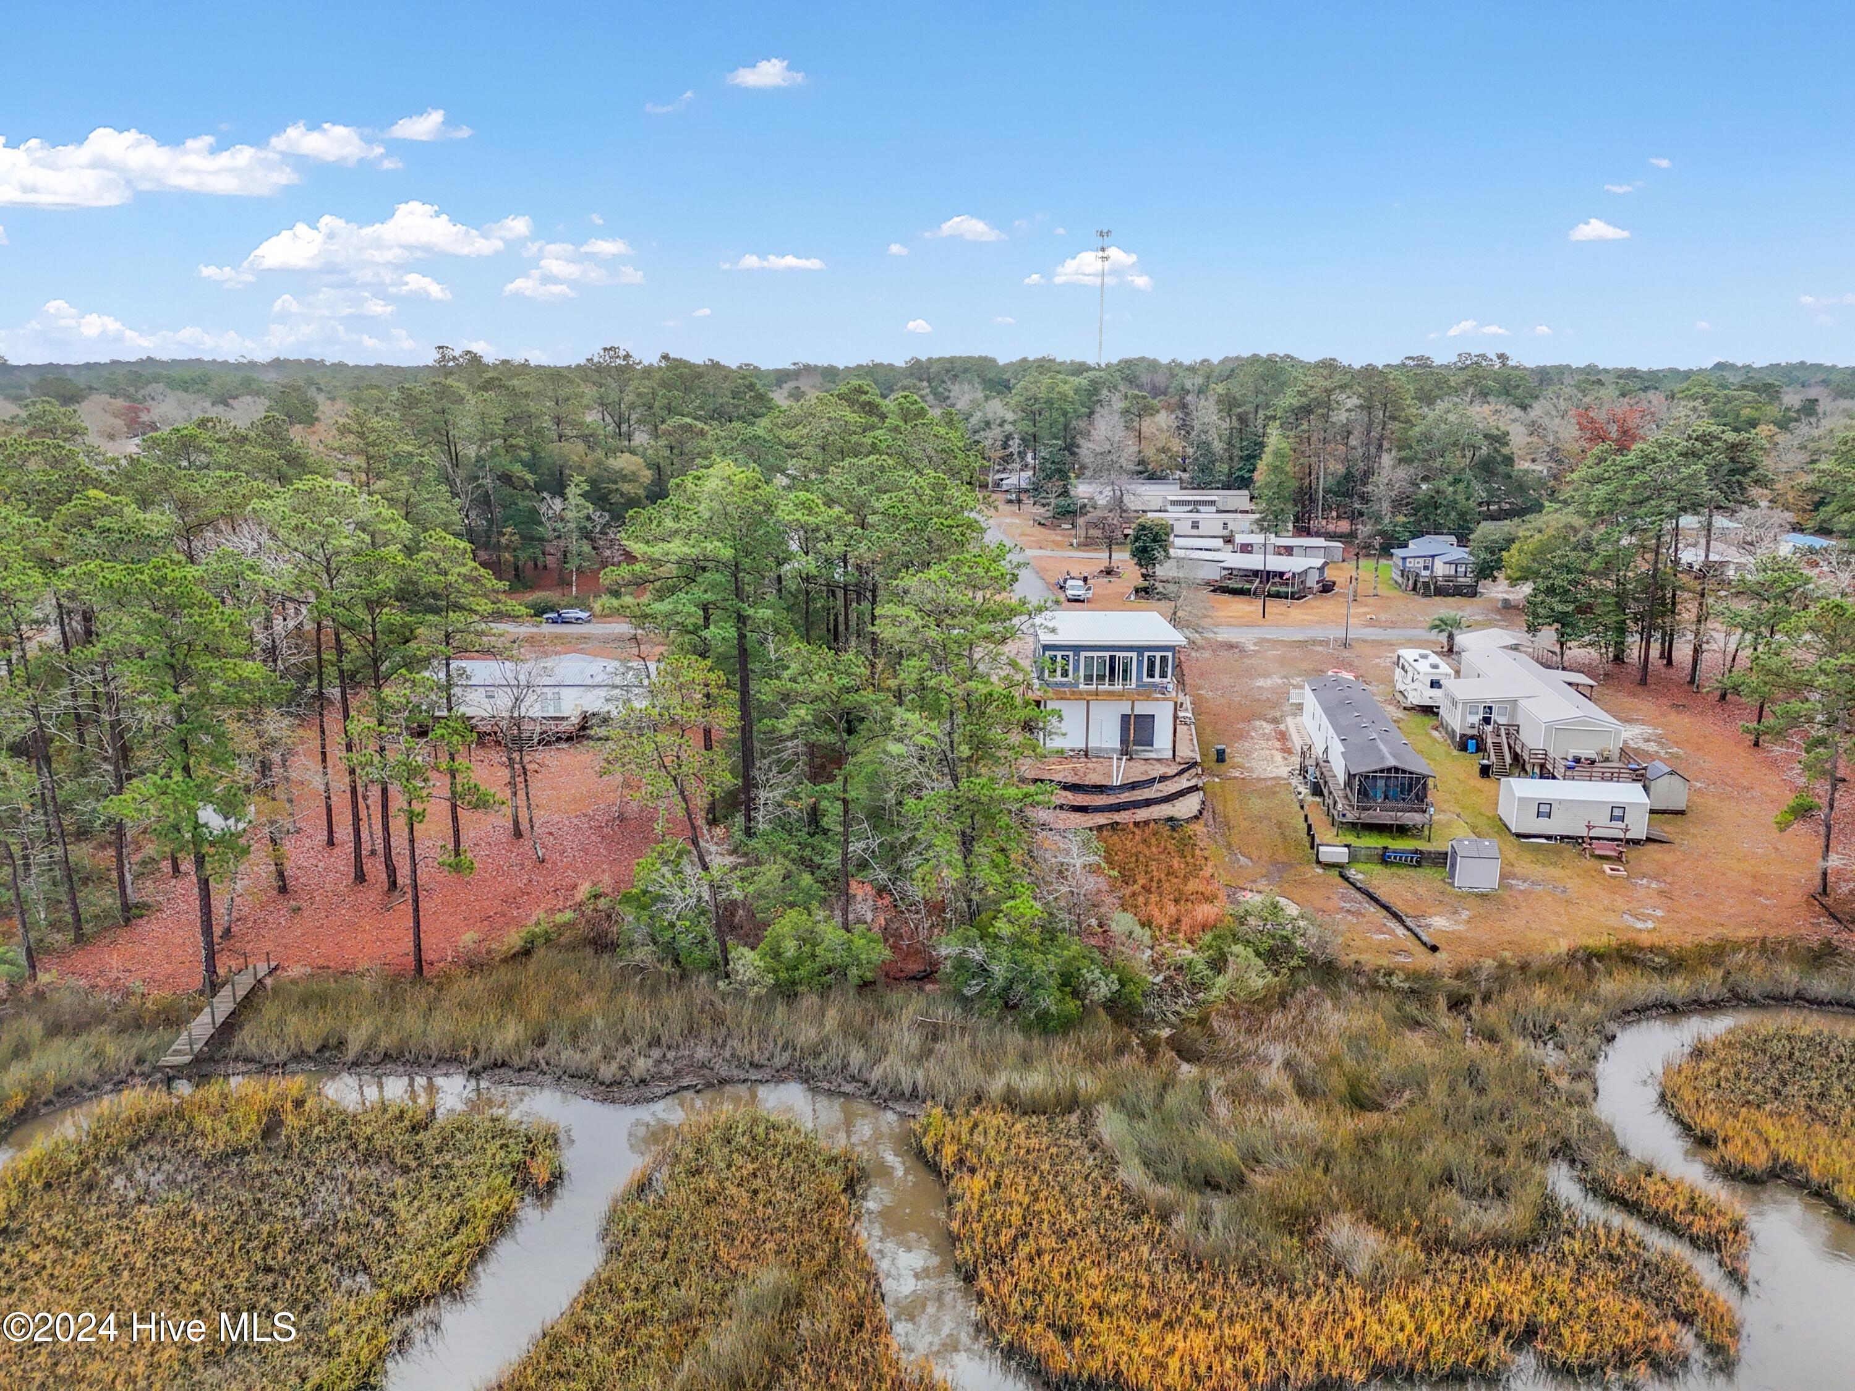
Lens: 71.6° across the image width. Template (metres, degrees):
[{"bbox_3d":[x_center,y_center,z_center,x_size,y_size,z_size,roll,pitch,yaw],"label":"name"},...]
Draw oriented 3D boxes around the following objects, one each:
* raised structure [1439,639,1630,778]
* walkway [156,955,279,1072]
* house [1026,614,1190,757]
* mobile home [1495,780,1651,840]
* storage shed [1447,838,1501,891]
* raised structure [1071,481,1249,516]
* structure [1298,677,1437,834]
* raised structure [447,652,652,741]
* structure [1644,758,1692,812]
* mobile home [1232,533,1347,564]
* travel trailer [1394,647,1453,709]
[{"bbox_3d":[41.303,0.853,91.024,8.800,4.400,24.500,2,15,8],"label":"raised structure"},{"bbox_3d":[-30.433,13.605,55.509,1.140,1.550,7.850,0,15,0],"label":"walkway"},{"bbox_3d":[12.550,-1.194,92.235,9.600,7.750,13.500,1,15,2],"label":"house"},{"bbox_3d":[36.600,6.223,73.113,7.100,2.850,3.550,2,15,8],"label":"mobile home"},{"bbox_3d":[28.075,8.459,66.126,2.150,2.250,2.200,2,15,7],"label":"storage shed"},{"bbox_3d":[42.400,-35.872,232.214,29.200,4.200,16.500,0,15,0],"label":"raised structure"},{"bbox_3d":[27.336,3.330,82.617,4.800,3.850,23.000,2,15,8],"label":"structure"},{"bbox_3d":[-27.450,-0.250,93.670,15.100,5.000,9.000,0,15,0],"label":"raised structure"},{"bbox_3d":[43.875,5.417,76.597,2.050,2.850,2.300,2,15,8],"label":"structure"},{"bbox_3d":[47.900,-19.807,171.892,14.800,3.200,4.200,1,15,3],"label":"mobile home"},{"bbox_3d":[39.071,-1.250,101.167,2.600,3.150,8.200,2,15,7],"label":"travel trailer"}]

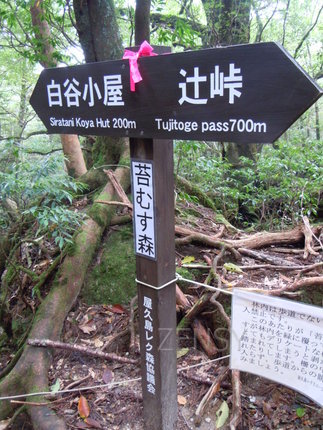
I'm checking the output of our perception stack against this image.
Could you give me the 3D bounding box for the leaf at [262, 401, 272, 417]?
[{"bbox_3d":[0.476,0.875,1.681,0.035,0.020,0.080,-11,31,-7],"label":"leaf"}]

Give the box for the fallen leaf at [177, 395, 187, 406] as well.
[{"bbox_3d":[0.097,0.859,1.731,0.041,0.012,0.059,-19,33,-28],"label":"fallen leaf"}]

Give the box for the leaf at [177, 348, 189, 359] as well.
[{"bbox_3d":[0.106,0.735,1.973,0.103,0.018,0.036,-26,39,-33],"label":"leaf"}]

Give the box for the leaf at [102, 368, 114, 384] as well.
[{"bbox_3d":[-0.265,0.798,1.841,0.047,0.015,0.089,0,28,-3],"label":"leaf"}]

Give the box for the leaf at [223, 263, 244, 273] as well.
[{"bbox_3d":[0.442,0.325,2.303,0.130,0.025,0.054,22,54,27],"label":"leaf"}]

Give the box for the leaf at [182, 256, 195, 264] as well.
[{"bbox_3d":[0.168,0.283,2.353,0.098,0.025,0.049,-21,49,-15],"label":"leaf"}]

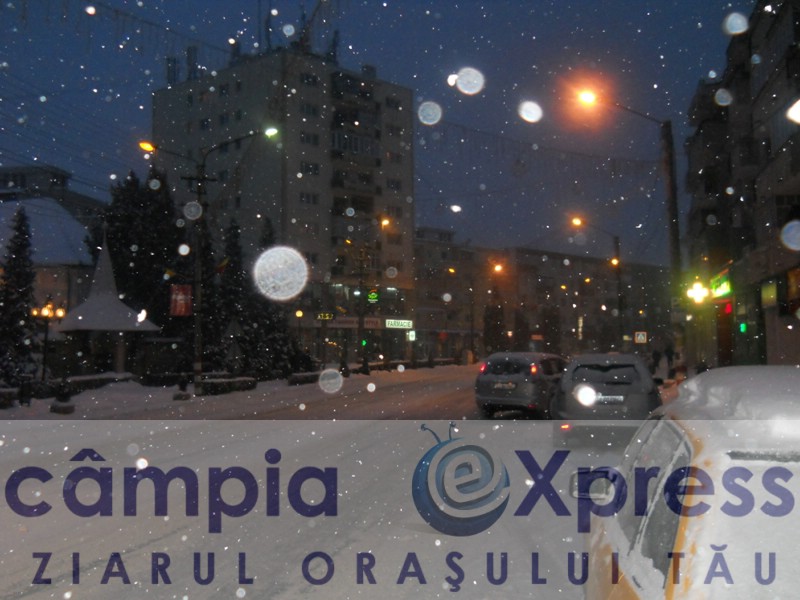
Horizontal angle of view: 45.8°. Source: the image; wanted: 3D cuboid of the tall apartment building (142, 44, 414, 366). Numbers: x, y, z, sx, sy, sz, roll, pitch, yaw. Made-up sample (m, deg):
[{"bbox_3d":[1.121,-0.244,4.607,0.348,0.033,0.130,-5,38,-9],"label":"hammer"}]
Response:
[{"bbox_3d":[-12.370,-7.582,100.221,21.380,29.000,17.480,-3,-4,43],"label":"tall apartment building"}]

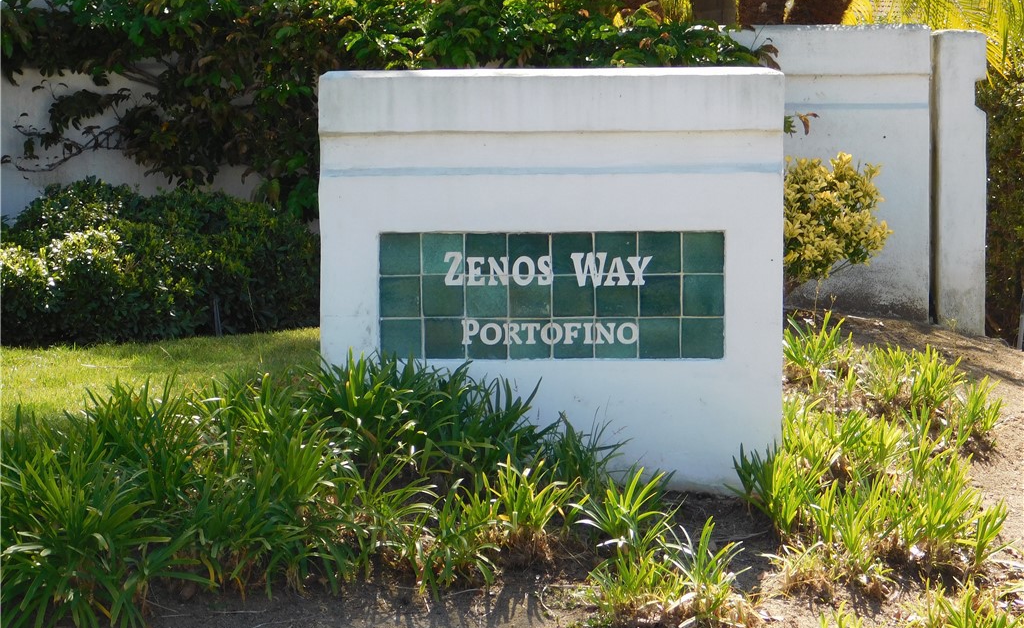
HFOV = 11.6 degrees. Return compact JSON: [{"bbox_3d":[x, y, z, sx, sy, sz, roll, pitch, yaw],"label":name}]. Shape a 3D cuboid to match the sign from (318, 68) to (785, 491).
[{"bbox_3d":[0.145,-0.136,18.520,1.677,1.527,0.650,0,5,0],"label":"sign"}]

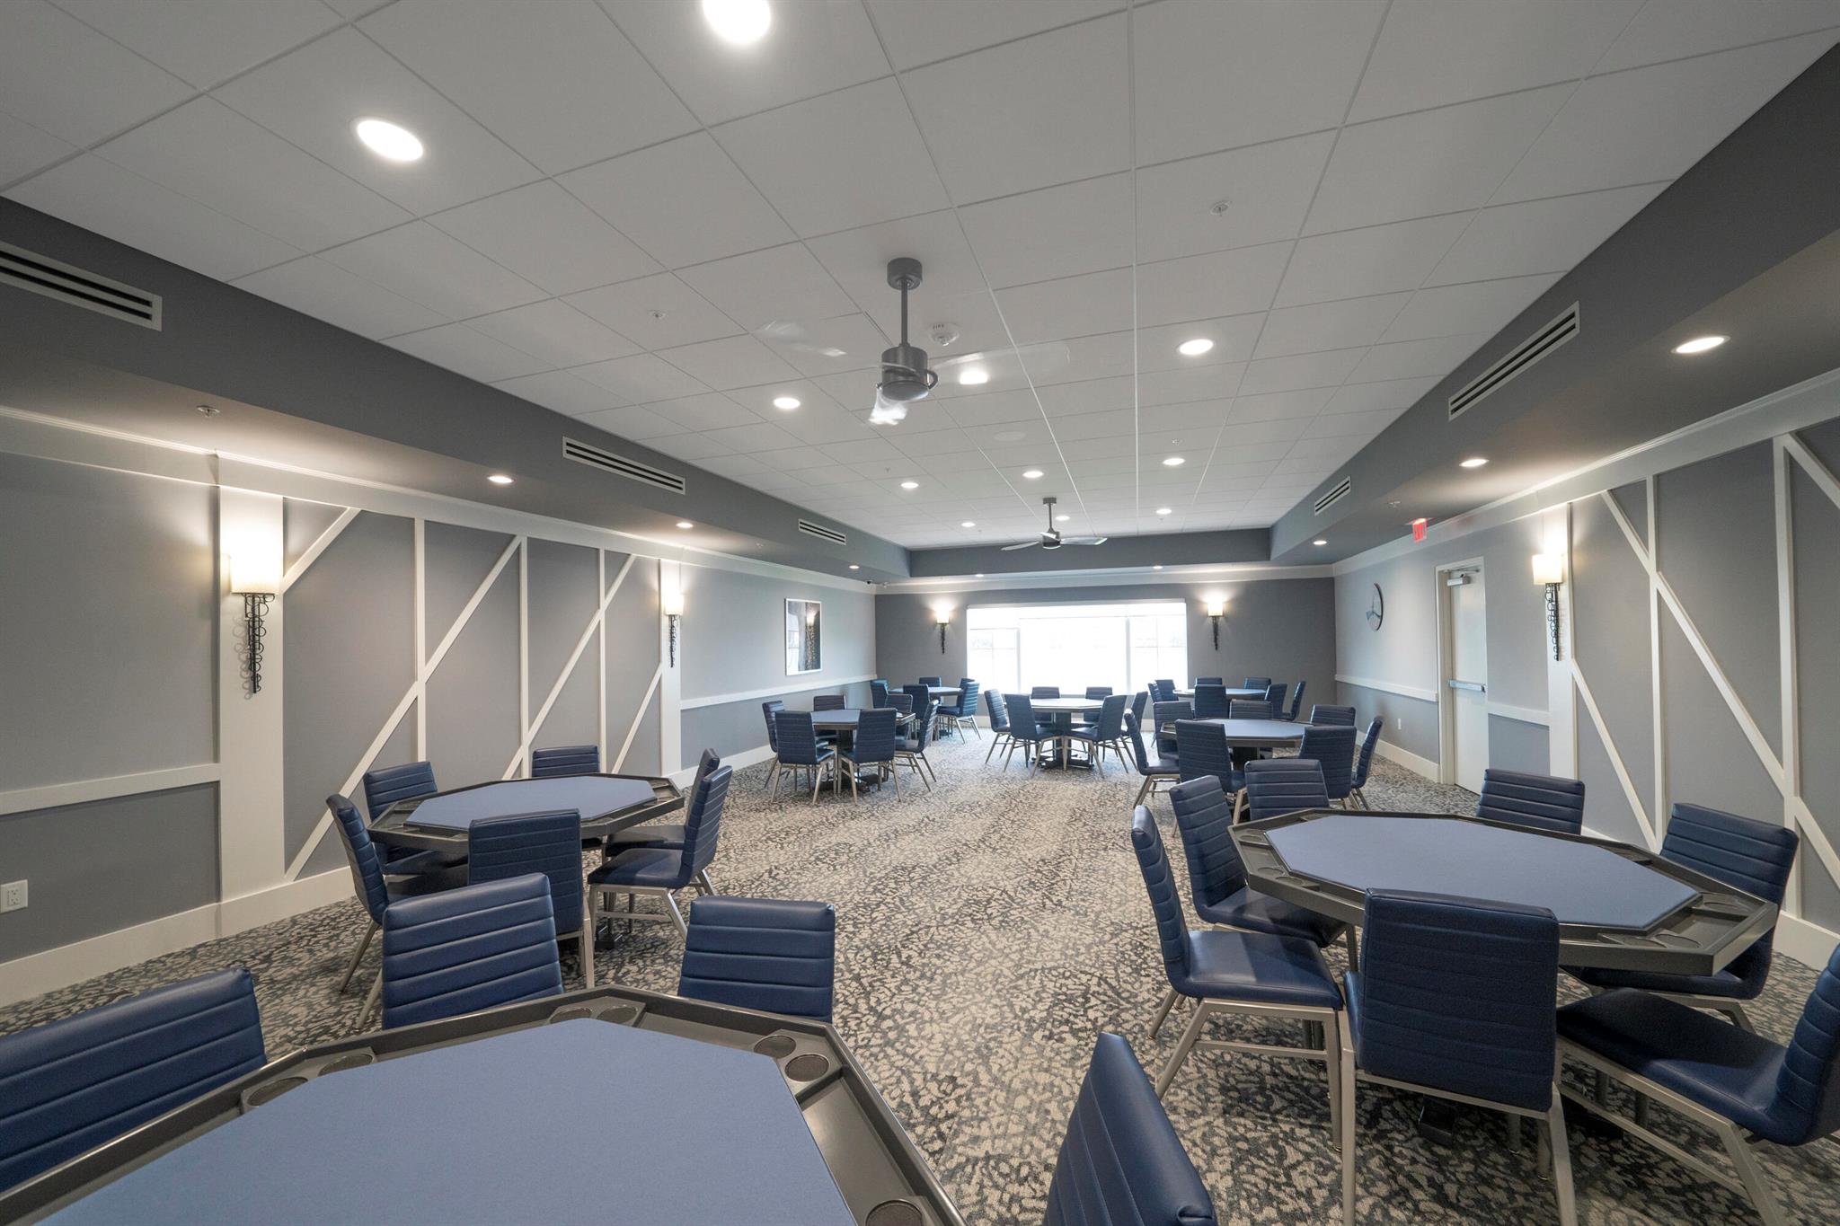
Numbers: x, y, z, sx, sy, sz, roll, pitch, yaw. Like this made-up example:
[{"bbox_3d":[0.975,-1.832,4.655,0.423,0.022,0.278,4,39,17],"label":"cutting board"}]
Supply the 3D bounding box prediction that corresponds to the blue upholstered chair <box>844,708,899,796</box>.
[{"bbox_3d":[-0.460,1.353,5.984,0.430,0.875,0.560,0,-2,-16],"label":"blue upholstered chair"}]

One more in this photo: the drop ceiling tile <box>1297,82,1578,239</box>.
[{"bbox_3d":[1.663,-1.479,2.045,0.600,0.020,0.575,-1,-2,20],"label":"drop ceiling tile"}]

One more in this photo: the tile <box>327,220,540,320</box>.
[{"bbox_3d":[-1.993,-1.413,2.556,0.610,0.025,0.580,-2,-2,20],"label":"tile"}]

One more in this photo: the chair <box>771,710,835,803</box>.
[{"bbox_3d":[-1.119,1.356,5.931,0.445,0.860,0.550,-1,-2,22],"label":"chair"}]

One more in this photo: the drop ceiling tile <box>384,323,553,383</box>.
[{"bbox_3d":[-2.412,-1.403,3.323,0.600,0.020,0.600,-1,-3,18],"label":"drop ceiling tile"}]

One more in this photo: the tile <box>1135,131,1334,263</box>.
[{"bbox_3d":[1.104,-1.491,2.239,0.600,0.020,0.600,-1,-3,18],"label":"tile"}]

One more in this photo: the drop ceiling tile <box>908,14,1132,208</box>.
[{"bbox_3d":[0.327,-1.530,1.925,0.605,0.020,0.605,-1,-2,19],"label":"drop ceiling tile"}]

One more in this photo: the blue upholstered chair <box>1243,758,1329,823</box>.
[{"bbox_3d":[1.799,1.161,2.787,0.445,0.860,0.550,-1,-2,-1],"label":"blue upholstered chair"}]

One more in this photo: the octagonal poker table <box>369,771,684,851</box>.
[{"bbox_3d":[-1.764,1.273,2.902,1.220,0.760,1.200,-1,-2,20],"label":"octagonal poker table"}]

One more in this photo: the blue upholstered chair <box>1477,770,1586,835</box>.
[{"bbox_3d":[2.456,1.129,2.510,0.550,0.860,0.445,0,-2,-33],"label":"blue upholstered chair"}]

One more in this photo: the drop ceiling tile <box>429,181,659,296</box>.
[{"bbox_3d":[-1.484,-1.489,2.505,0.605,0.020,0.605,-1,-2,19],"label":"drop ceiling tile"}]

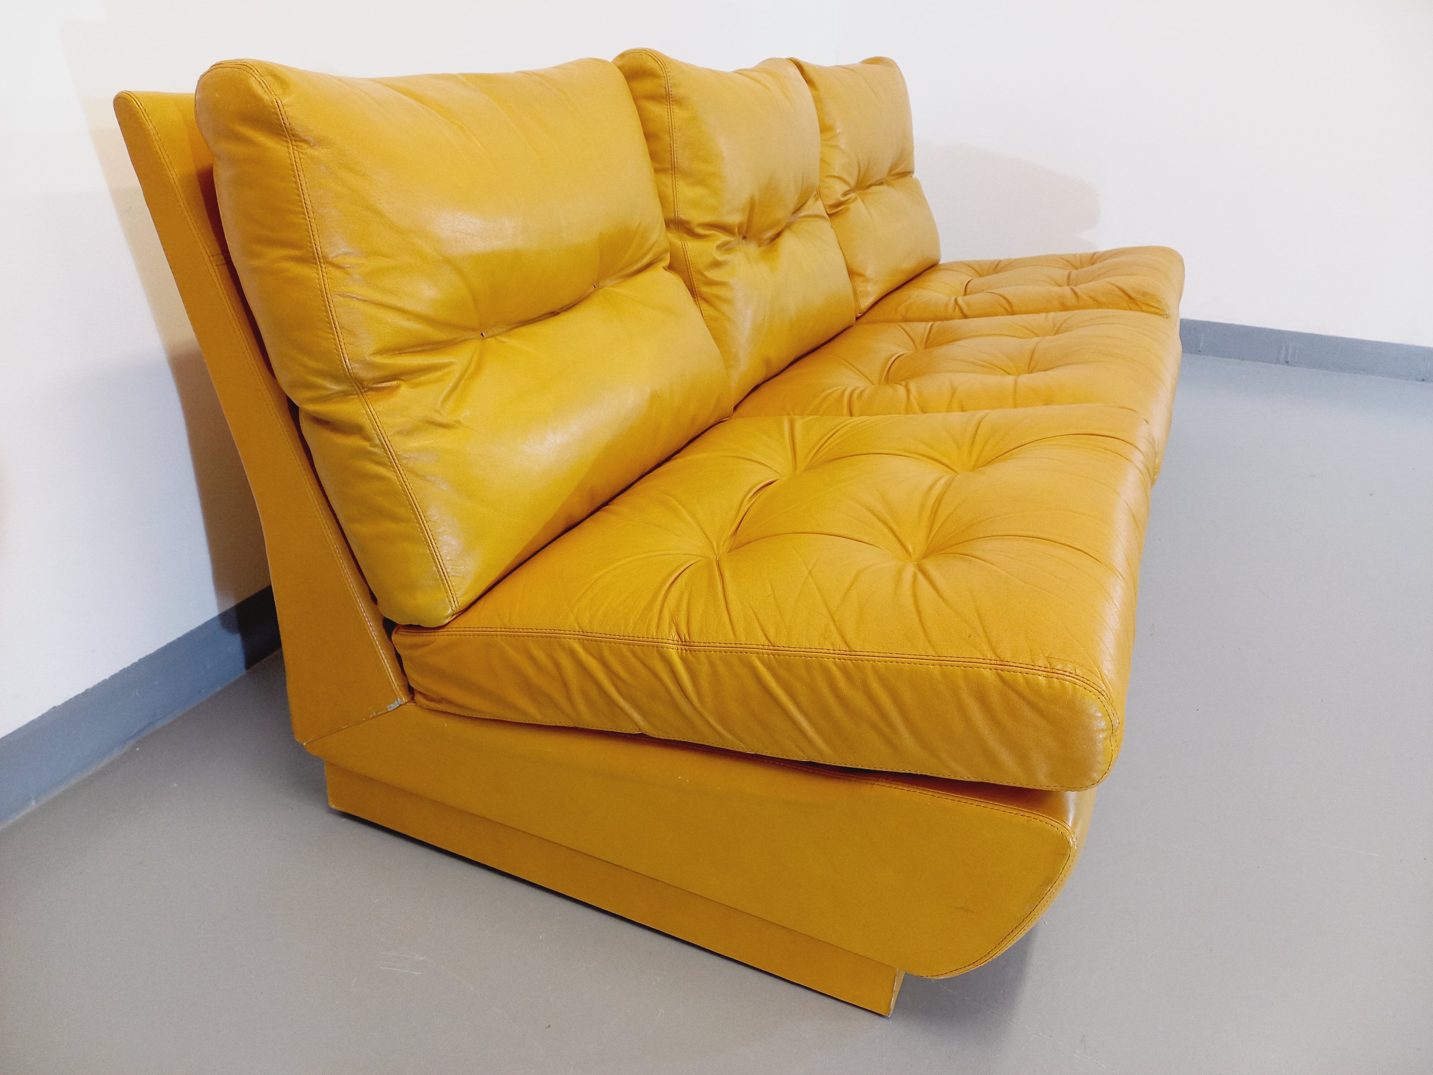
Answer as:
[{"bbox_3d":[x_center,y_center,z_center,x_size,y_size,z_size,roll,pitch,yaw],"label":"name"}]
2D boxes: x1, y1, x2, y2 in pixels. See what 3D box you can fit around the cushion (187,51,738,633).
[{"bbox_3d":[-0.212,-0.262,1.152,0.134,0.503,0.608,-2,22,28],"label":"cushion"}]

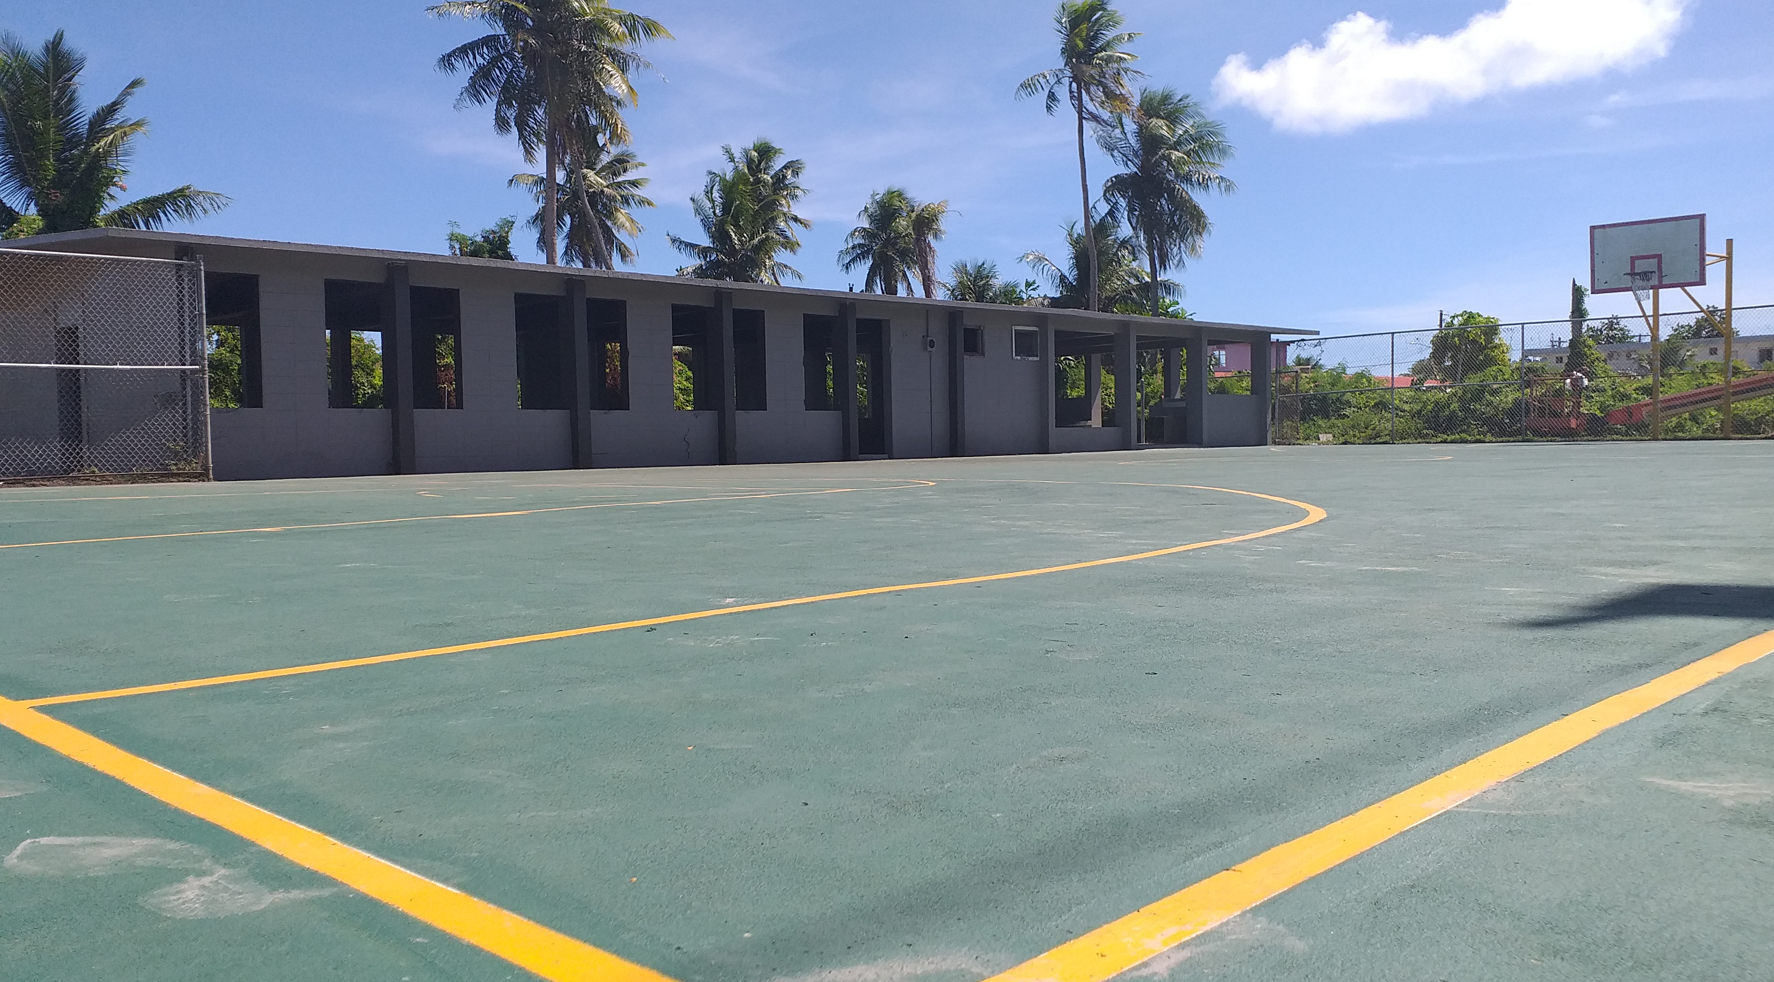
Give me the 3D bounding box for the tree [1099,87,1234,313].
[{"bbox_3d":[10.132,-8.158,48.127,4.900,12.792,4.900,-1,2,0],"label":"tree"}]

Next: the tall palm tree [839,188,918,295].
[{"bbox_3d":[0.034,-6.226,48.106,3.800,9.369,4.000,-1,2,0],"label":"tall palm tree"}]

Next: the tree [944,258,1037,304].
[{"bbox_3d":[3.568,-4.777,46.092,3.300,6.478,3.300,-1,2,0],"label":"tree"}]

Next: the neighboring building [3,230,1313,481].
[{"bbox_3d":[-2.037,-2.156,26.282,26.000,2.990,9.200,-3,3,-45],"label":"neighboring building"}]

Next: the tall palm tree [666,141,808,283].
[{"bbox_3d":[-5.254,-7.042,48.113,5.000,11.229,5.000,-1,2,0],"label":"tall palm tree"}]

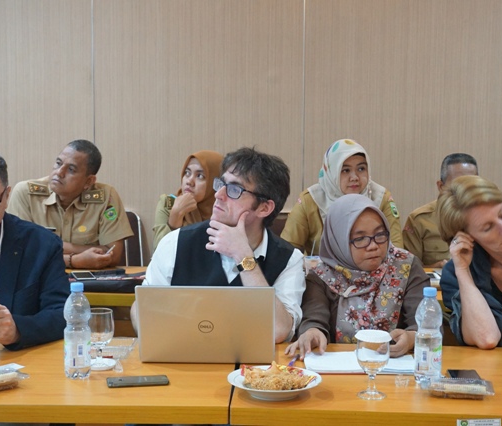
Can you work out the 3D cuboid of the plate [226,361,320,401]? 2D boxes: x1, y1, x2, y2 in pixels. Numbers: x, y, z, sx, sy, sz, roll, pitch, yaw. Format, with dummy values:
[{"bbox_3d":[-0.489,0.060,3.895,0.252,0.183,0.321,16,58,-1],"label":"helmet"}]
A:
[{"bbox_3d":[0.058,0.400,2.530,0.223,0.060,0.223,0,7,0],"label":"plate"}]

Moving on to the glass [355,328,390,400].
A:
[{"bbox_3d":[0.286,0.354,2.515,0.082,0.158,0.082,0,7,0],"label":"glass"}]

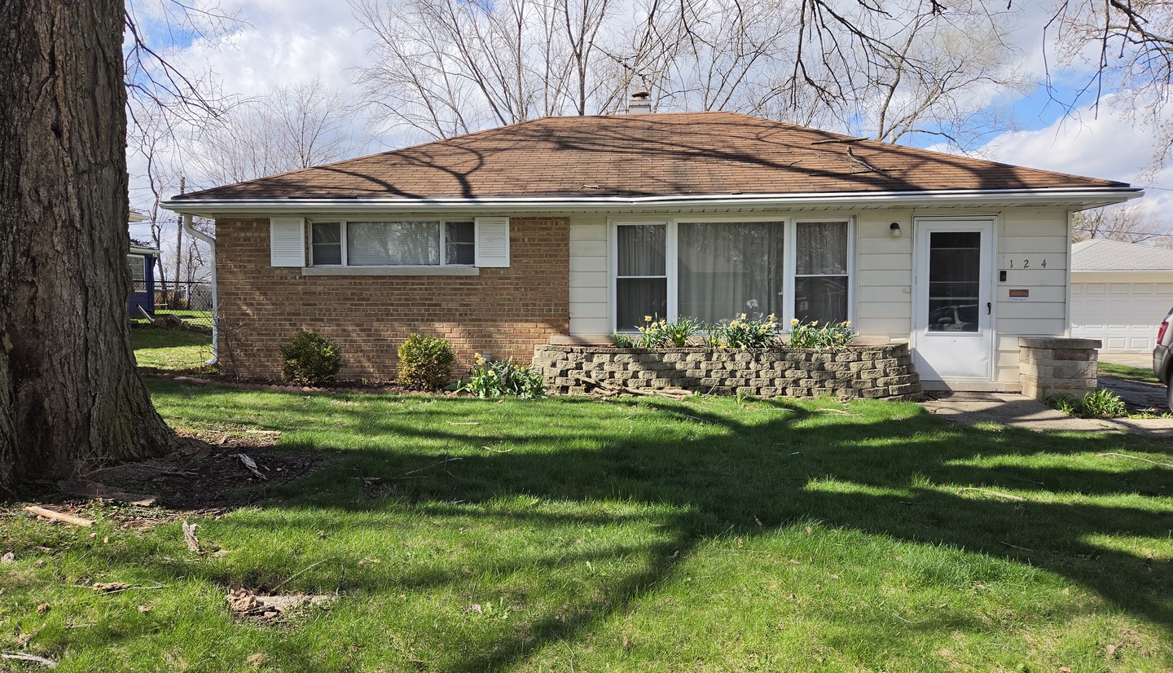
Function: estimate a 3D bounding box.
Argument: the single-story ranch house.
[{"bbox_3d":[0.870,-1.744,14.048,12.100,4.450,8.850,0,3,5],"label":"single-story ranch house"}]

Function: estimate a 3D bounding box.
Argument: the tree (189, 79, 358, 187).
[{"bbox_3d":[-17.518,-7.555,43.702,9.500,13.529,9.000,0,3,5],"label":"tree"}]

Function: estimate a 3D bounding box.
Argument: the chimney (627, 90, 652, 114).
[{"bbox_3d":[0.980,-4.177,14.380,0.420,0.620,0.420,0,3,5],"label":"chimney"}]

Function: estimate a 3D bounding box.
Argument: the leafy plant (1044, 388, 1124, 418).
[{"bbox_3d":[5.469,0.728,8.542,0.800,0.290,0.500,0,3,5],"label":"leafy plant"}]

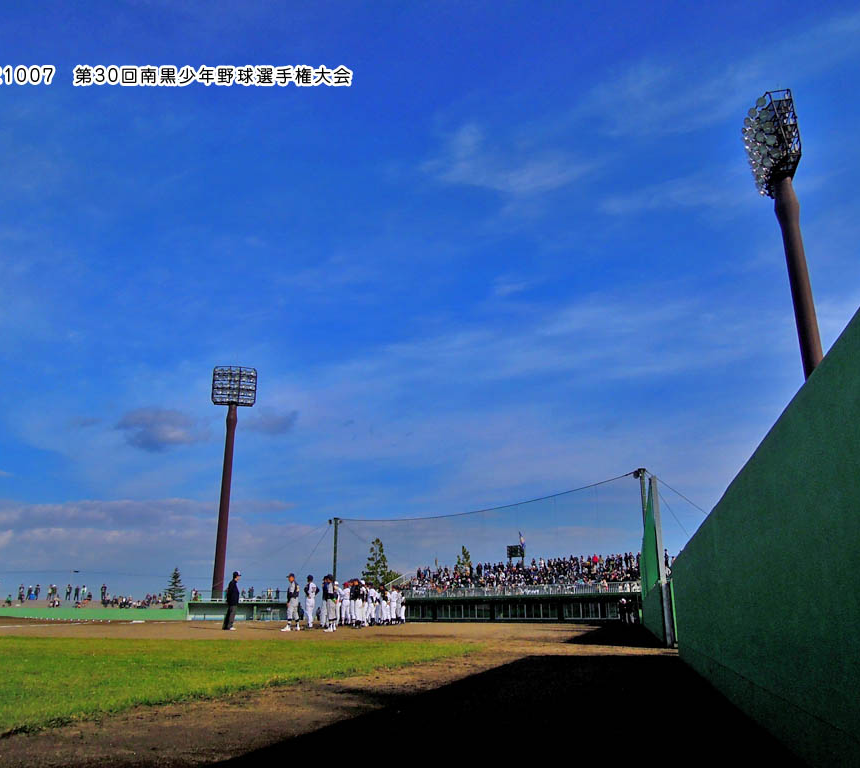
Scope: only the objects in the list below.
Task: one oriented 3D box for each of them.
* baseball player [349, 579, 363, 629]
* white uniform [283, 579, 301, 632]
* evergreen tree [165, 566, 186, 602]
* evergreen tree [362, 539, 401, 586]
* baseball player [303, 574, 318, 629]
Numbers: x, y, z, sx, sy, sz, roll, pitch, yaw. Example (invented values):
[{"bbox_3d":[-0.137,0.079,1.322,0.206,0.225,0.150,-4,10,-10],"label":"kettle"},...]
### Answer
[{"bbox_3d":[-2.556,7.537,24.362,0.420,1.600,0.480,-7,-19,20],"label":"baseball player"},{"bbox_3d":[-3.947,6.320,20.237,0.460,1.415,0.480,-2,-18,7],"label":"white uniform"},{"bbox_3d":[-36.094,29.270,100.882,2.900,6.200,2.900,0,-18,0],"label":"evergreen tree"},{"bbox_3d":[-6.643,25.362,94.785,5.000,9.300,5.000,0,-18,0],"label":"evergreen tree"},{"bbox_3d":[-3.943,7.178,23.427,0.560,1.681,0.400,13,-22,-35],"label":"baseball player"}]

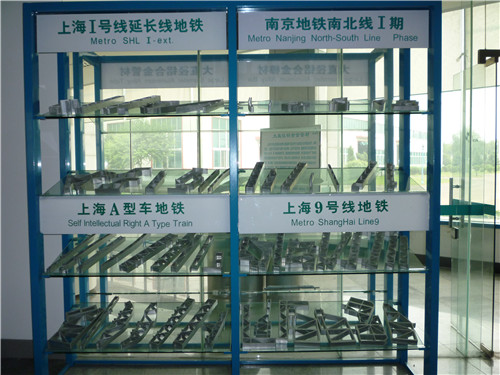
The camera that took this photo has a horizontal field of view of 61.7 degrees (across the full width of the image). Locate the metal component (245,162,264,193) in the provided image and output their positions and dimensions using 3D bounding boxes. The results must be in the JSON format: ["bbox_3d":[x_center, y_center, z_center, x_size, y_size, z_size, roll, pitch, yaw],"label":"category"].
[{"bbox_3d":[0.033,-0.059,2.325,0.046,0.034,0.380,3,23,9],"label":"metal component"}]

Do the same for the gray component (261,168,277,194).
[{"bbox_3d":[0.111,-0.037,2.282,0.047,0.029,0.290,4,23,10],"label":"gray component"}]

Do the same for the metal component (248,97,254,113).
[{"bbox_3d":[0.008,-0.444,2.247,0.024,0.032,0.270,-1,23,-1],"label":"metal component"}]

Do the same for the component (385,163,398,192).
[{"bbox_3d":[0.785,-0.059,2.314,0.047,0.028,0.370,6,24,16],"label":"component"}]

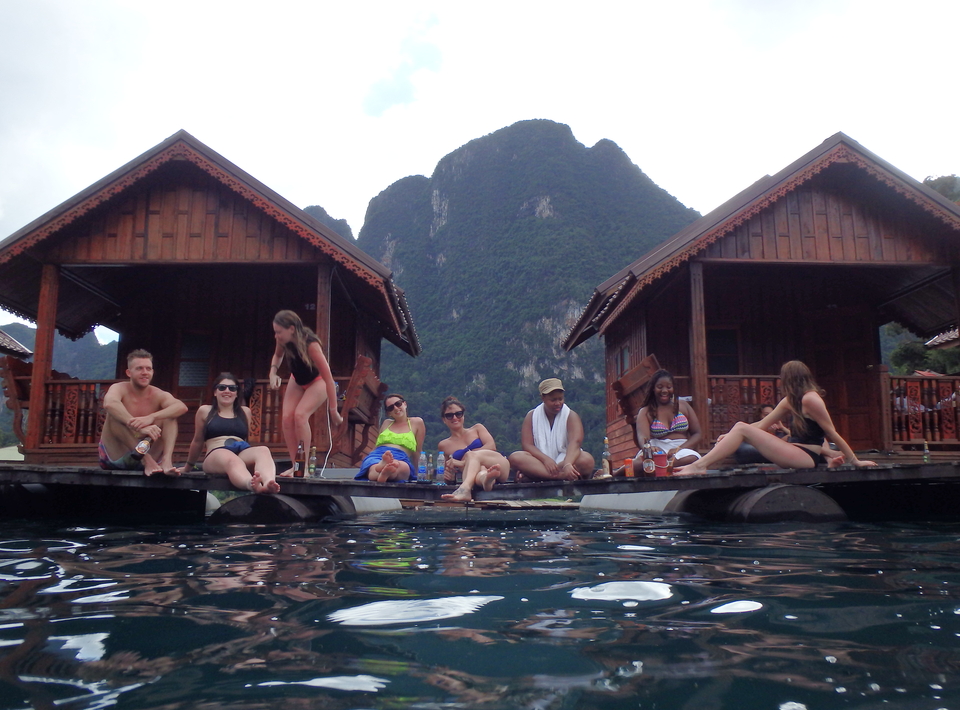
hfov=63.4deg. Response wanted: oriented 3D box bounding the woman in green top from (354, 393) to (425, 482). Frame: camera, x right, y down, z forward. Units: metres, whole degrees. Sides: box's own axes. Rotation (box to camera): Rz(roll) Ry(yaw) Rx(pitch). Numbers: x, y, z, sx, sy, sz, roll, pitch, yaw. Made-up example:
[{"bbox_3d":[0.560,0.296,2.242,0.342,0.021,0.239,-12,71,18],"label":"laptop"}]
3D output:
[{"bbox_3d":[-0.714,0.640,6.333,0.550,0.780,0.950,0,-10,0],"label":"woman in green top"}]

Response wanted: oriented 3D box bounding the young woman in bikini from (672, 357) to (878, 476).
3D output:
[{"bbox_3d":[2.224,0.479,5.905,1.430,0.840,0.570,0,-10,-3],"label":"young woman in bikini"}]

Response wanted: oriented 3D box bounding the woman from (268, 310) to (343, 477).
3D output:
[{"bbox_3d":[-1.384,0.303,6.158,0.500,1.310,0.520,-5,-11,26],"label":"woman"}]

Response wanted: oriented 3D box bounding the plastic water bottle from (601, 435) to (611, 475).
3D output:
[{"bbox_3d":[0.975,0.786,6.034,0.077,0.305,0.077,0,-10,0],"label":"plastic water bottle"}]

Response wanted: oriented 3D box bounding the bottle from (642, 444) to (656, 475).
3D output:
[{"bbox_3d":[1.312,0.803,6.011,0.073,0.265,0.073,0,-10,0],"label":"bottle"}]

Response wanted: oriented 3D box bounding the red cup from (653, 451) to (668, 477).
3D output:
[{"bbox_3d":[1.409,0.856,6.063,0.130,0.185,0.130,0,-10,0],"label":"red cup"}]

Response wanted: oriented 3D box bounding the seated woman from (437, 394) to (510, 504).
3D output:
[{"bbox_3d":[-0.027,0.706,6.068,0.540,0.840,0.750,-2,-10,11],"label":"seated woman"}]

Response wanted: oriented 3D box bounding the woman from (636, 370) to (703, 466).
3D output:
[{"bbox_3d":[1.554,0.548,6.400,0.540,0.840,0.600,-1,-10,8],"label":"woman"}]

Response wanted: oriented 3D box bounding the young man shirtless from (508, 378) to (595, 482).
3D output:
[{"bbox_3d":[0.575,0.595,6.240,0.700,0.820,0.600,0,-10,0],"label":"young man shirtless"}]

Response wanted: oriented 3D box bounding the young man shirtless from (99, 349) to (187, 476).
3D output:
[{"bbox_3d":[-2.568,0.460,5.908,0.570,0.880,0.680,6,-12,-33],"label":"young man shirtless"}]

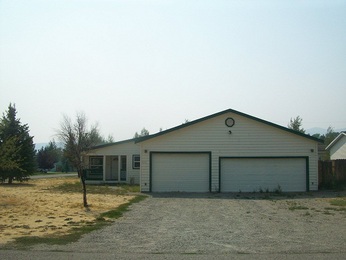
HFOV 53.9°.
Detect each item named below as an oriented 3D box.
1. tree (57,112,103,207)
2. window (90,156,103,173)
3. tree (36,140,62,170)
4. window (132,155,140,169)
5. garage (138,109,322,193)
[{"bbox_3d":[-3.950,1.240,14.300,1.950,3.950,1.900,0,-6,0],"label":"tree"},{"bbox_3d":[-6.780,3.140,30.200,1.200,1.500,0.120,0,-6,0],"label":"window"},{"bbox_3d":[-30.600,6.500,84.000,6.400,7.600,6.000,0,-6,0],"label":"tree"},{"bbox_3d":[-3.020,2.700,28.800,0.880,1.220,0.120,0,-6,0],"label":"window"},{"bbox_3d":[3.600,1.670,25.400,11.700,5.250,8.000,0,-6,0],"label":"garage"}]

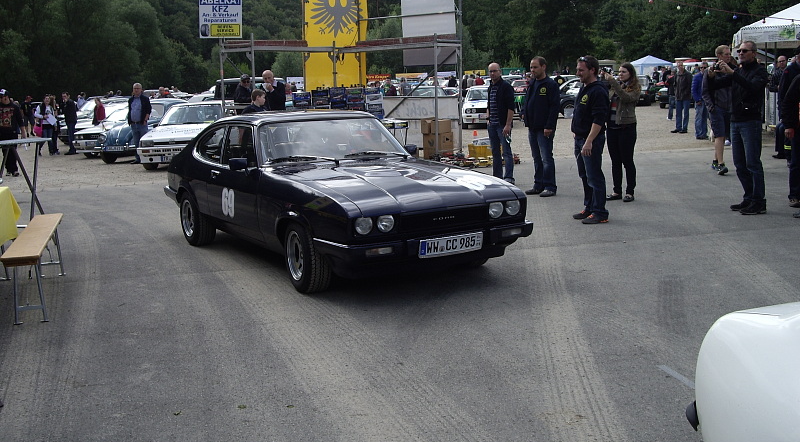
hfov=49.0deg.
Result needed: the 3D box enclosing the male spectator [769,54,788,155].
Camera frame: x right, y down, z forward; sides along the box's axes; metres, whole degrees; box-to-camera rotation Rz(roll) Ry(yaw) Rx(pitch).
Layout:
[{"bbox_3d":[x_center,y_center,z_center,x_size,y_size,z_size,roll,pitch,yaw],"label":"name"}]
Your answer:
[{"bbox_3d":[6.606,-1.971,15.167,0.520,1.750,0.380,4,10,30],"label":"male spectator"}]

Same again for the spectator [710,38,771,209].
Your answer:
[{"bbox_3d":[3.680,-1.021,9.520,0.600,1.810,0.520,-7,10,-28],"label":"spectator"}]

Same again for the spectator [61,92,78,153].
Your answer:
[{"bbox_3d":[-9.285,-2.755,24.672,0.500,1.720,0.400,7,12,44],"label":"spectator"}]

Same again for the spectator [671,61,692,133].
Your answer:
[{"bbox_3d":[7.220,-3.162,22.464,0.520,1.790,0.360,2,9,20],"label":"spectator"}]

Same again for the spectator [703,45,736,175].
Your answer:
[{"bbox_3d":[4.782,-1.640,13.009,0.540,1.850,0.420,-9,11,-38],"label":"spectator"}]

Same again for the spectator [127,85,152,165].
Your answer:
[{"bbox_3d":[-5.768,-2.153,19.366,0.550,1.760,0.360,-1,9,5],"label":"spectator"}]

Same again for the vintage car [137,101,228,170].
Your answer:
[{"bbox_3d":[-4.204,-1.915,18.972,1.640,1.370,4.000,-1,9,5],"label":"vintage car"}]

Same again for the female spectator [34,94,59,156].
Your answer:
[{"bbox_3d":[-9.929,-2.695,24.702,0.550,1.680,0.400,-5,9,-14],"label":"female spectator"}]

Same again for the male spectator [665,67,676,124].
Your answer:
[{"bbox_3d":[9.019,-4.160,29.172,0.380,1.720,0.500,-6,9,-25],"label":"male spectator"}]

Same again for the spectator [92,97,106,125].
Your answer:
[{"bbox_3d":[-8.582,-2.711,25.081,0.480,1.600,0.350,7,12,44],"label":"spectator"}]

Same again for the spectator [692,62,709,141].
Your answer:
[{"bbox_3d":[6.935,-2.744,20.067,0.500,1.750,0.360,1,9,14],"label":"spectator"}]

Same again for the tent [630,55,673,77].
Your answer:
[{"bbox_3d":[18.957,-11.040,66.211,2.850,2.750,2.850,-3,9,-5],"label":"tent"}]

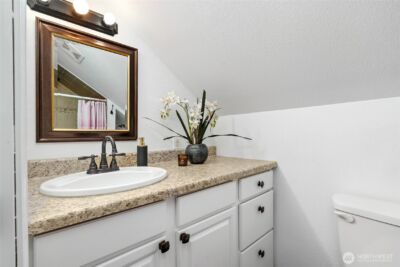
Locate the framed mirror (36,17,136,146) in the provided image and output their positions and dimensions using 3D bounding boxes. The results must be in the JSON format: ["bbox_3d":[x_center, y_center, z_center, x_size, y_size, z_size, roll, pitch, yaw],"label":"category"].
[{"bbox_3d":[-0.614,-0.260,1.041,0.506,0.611,0.029,0,0,-42],"label":"framed mirror"}]

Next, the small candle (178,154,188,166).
[{"bbox_3d":[-0.108,0.176,1.168,0.068,0.070,0.068,0,0,0],"label":"small candle"}]

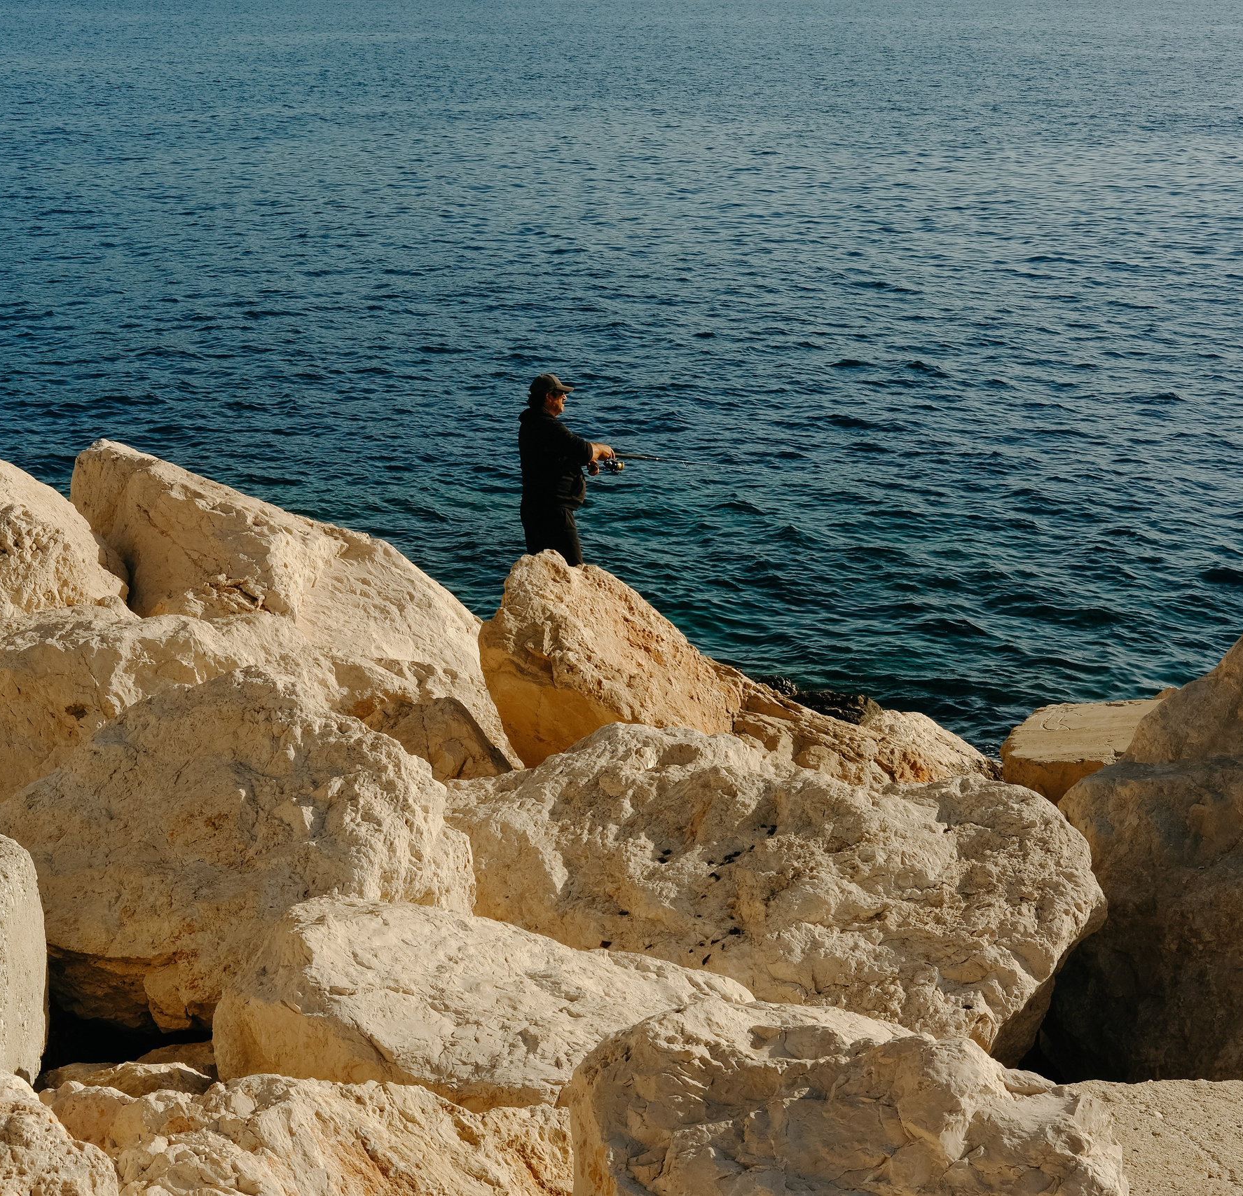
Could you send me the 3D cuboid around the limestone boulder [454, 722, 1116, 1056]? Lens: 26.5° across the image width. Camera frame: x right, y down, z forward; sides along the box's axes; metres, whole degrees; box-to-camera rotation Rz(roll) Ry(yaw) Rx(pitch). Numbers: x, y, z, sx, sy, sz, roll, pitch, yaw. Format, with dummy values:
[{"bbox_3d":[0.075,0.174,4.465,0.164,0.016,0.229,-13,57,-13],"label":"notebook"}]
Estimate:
[{"bbox_3d":[0.510,0.971,8.700,2.150,1.000,1.300,3,14,12],"label":"limestone boulder"}]

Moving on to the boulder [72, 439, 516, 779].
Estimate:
[{"bbox_3d":[-1.351,0.096,11.000,1.850,1.400,1.300,0,13,0],"label":"boulder"}]

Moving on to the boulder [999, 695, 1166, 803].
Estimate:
[{"bbox_3d":[2.417,0.815,13.300,1.050,0.600,1.000,0,13,0],"label":"boulder"}]

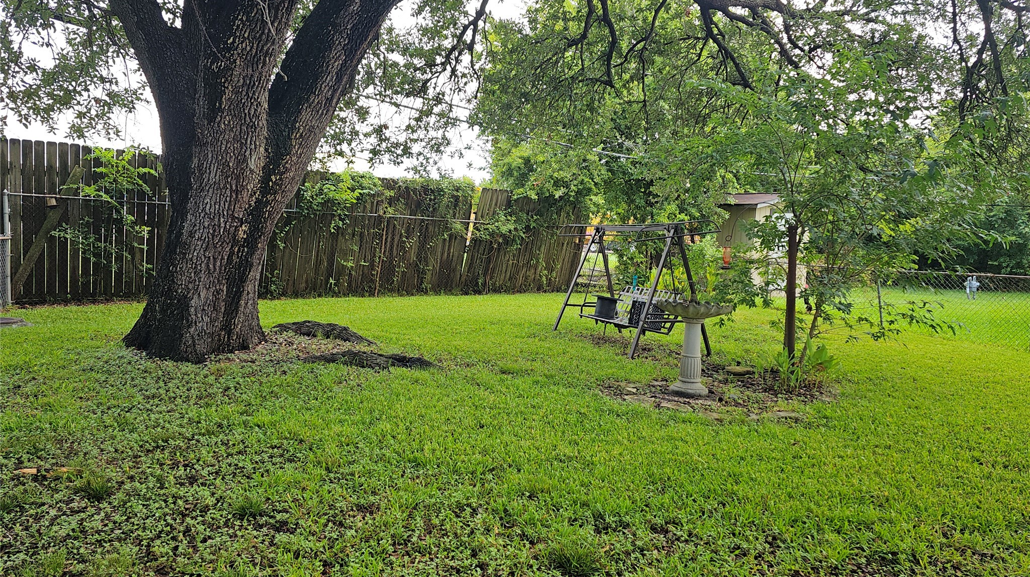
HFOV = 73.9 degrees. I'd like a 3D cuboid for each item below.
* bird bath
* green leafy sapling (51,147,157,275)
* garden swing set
[{"bbox_3d":[1.462,0.477,5.600,0.640,0.750,0.640,2,4,0],"label":"bird bath"},{"bbox_3d":[-6.170,-1.169,10.300,1.400,1.880,0.400,0,5,-35],"label":"green leafy sapling"},{"bbox_3d":[1.484,-0.066,8.792,1.120,1.550,2.100,1,4,-19],"label":"garden swing set"}]

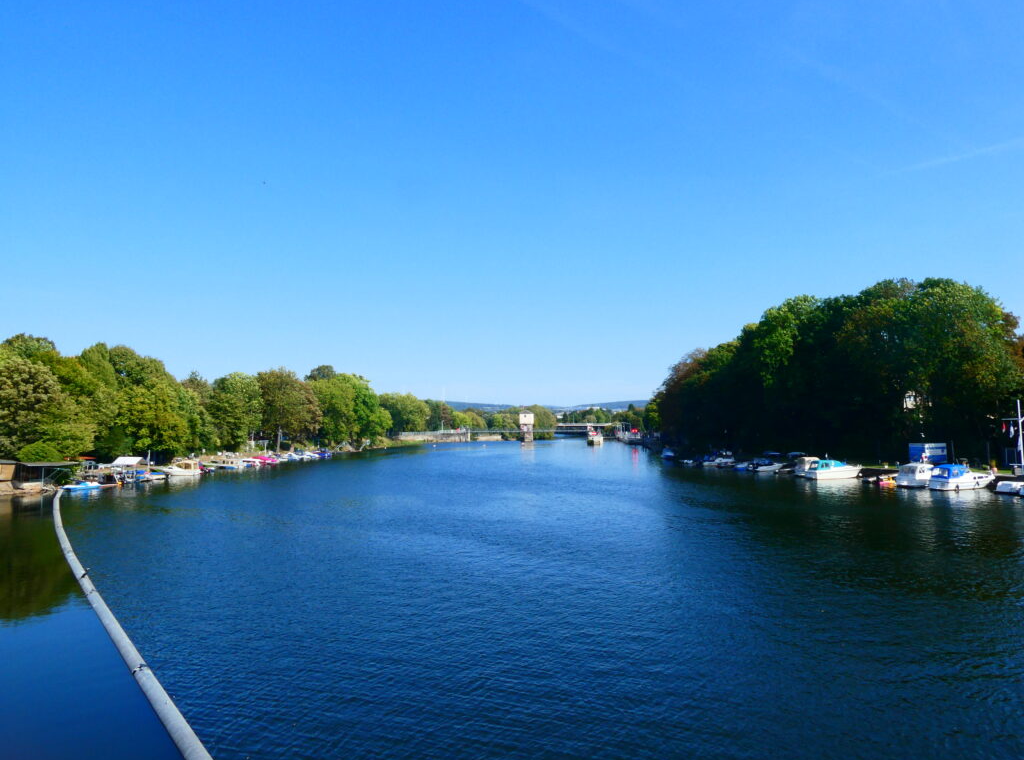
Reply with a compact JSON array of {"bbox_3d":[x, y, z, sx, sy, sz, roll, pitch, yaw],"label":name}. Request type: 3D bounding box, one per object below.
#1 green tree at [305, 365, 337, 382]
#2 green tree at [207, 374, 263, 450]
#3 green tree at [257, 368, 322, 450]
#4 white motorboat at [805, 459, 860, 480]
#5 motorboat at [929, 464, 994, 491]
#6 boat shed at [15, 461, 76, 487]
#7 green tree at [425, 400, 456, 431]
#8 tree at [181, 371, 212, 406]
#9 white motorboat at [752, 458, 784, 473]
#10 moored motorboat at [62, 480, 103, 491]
[{"bbox_3d":[-42.930,5.159,159.946,9.500,17.318,9.500,1,-3,-15],"label":"green tree"},{"bbox_3d":[-44.785,5.342,114.877,9.800,13.127,9.800,1,-3,-21],"label":"green tree"},{"bbox_3d":[-40.293,5.346,127.894,11.500,14.854,11.500,1,-3,-17],"label":"green tree"},{"bbox_3d":[39.488,10.987,87.105,6.600,2.400,2.400,1,-3,-14],"label":"white motorboat"},{"bbox_3d":[47.710,10.176,74.754,7.000,2.750,2.500,1,-3,-16],"label":"motorboat"},{"bbox_3d":[-46.450,9.388,70.611,3.200,2.400,5.000,-2,-4,37],"label":"boat shed"},{"bbox_3d":[-23.162,11.867,229.694,9.800,10.483,9.800,0,-3,-6],"label":"green tree"},{"bbox_3d":[-57.951,5.265,129.901,8.500,14.023,8.500,1,-3,-24],"label":"tree"},{"bbox_3d":[36.017,11.901,99.547,5.000,1.850,2.100,1,-3,-14],"label":"white motorboat"},{"bbox_3d":[-44.643,10.965,74.035,1.750,0.950,4.500,-1,-3,22],"label":"moored motorboat"}]

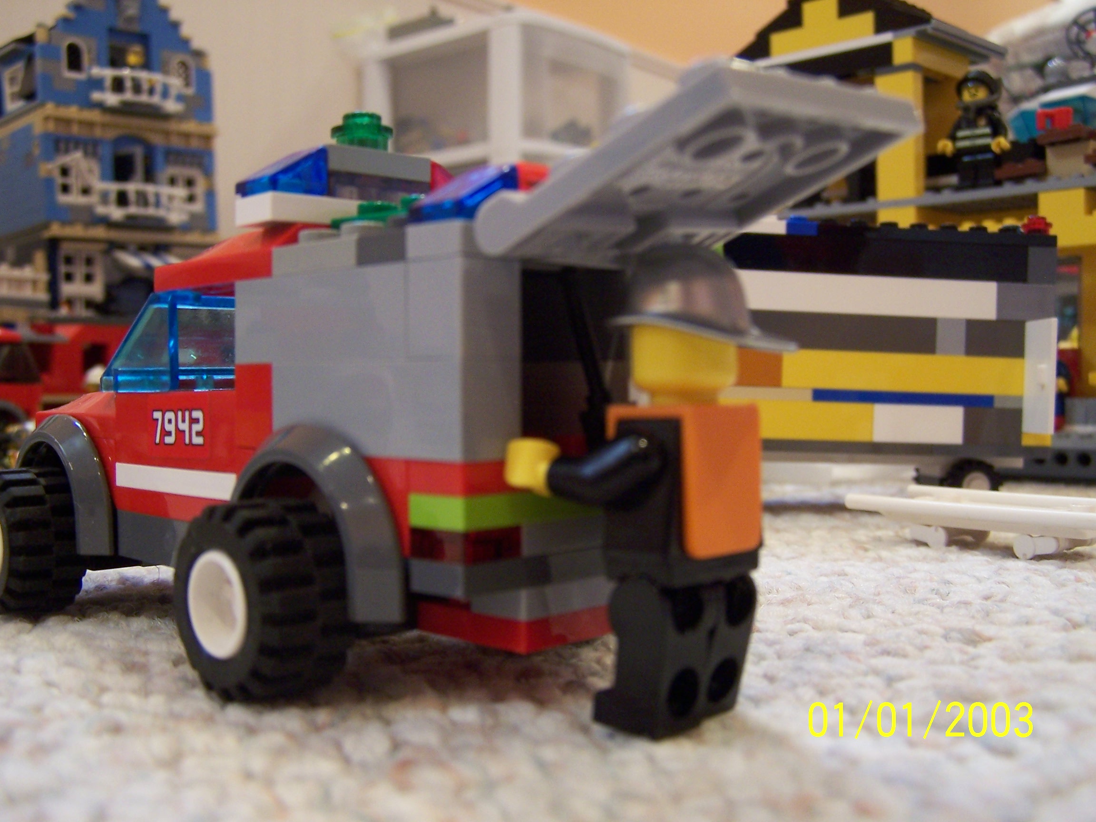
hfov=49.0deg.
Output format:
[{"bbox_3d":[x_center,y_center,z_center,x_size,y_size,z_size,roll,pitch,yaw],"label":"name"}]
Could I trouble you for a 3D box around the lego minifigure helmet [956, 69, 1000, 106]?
[{"bbox_3d":[0.149,-0.112,0.417,0.014,0.011,0.017,1,2,45],"label":"lego minifigure helmet"}]

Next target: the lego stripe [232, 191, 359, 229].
[{"bbox_3d":[-0.022,-0.023,0.147,0.032,0.003,0.008,-2,2,-45],"label":"lego stripe"}]

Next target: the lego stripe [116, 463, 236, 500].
[{"bbox_3d":[-0.045,0.009,0.154,0.008,0.003,0.032,-2,2,-45],"label":"lego stripe"}]

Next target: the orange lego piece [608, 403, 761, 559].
[{"bbox_3d":[0.013,0.006,0.112,0.009,0.013,0.014,1,1,37],"label":"orange lego piece"}]

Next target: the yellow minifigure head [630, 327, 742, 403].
[{"bbox_3d":[0.013,-0.005,0.113,0.010,0.011,0.010,0,1,0],"label":"yellow minifigure head"}]

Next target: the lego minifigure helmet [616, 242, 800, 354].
[{"bbox_3d":[0.014,-0.011,0.112,0.018,0.010,0.014,1,1,37],"label":"lego minifigure helmet"}]

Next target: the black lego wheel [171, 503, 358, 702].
[{"bbox_3d":[-0.029,0.019,0.125,0.012,0.021,0.021,-2,2,-45],"label":"black lego wheel"}]

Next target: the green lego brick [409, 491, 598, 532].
[{"bbox_3d":[0.001,0.009,0.126,0.032,0.003,0.008,-2,2,-45],"label":"green lego brick"}]

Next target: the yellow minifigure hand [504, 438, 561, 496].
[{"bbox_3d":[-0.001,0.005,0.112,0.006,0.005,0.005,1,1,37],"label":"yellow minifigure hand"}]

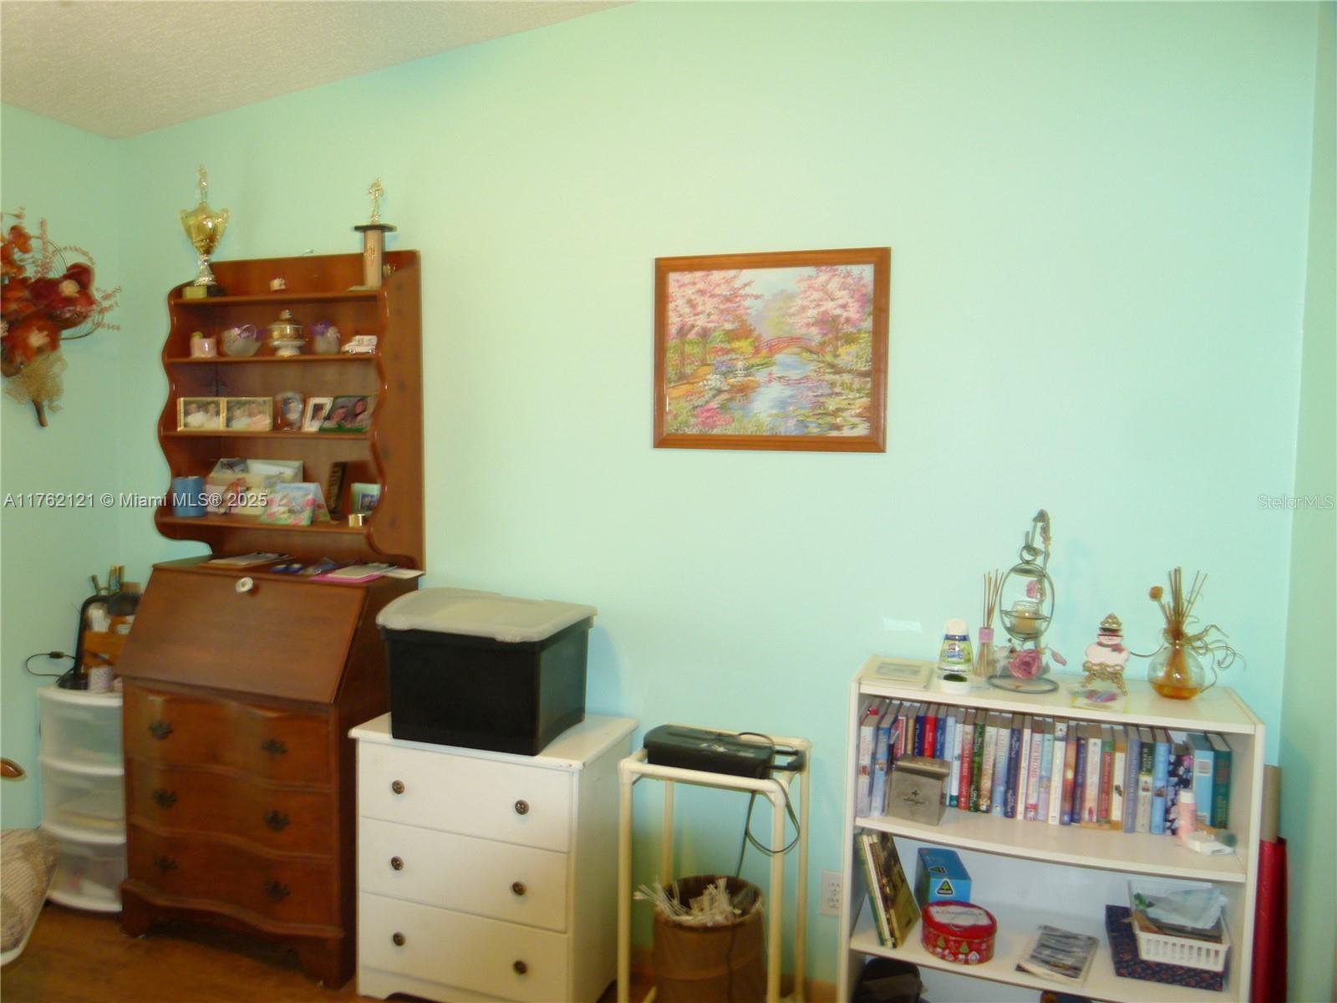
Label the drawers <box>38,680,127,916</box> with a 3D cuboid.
[{"bbox_3d":[-1.663,0.865,2.963,0.345,0.628,0.375,2,4,20],"label":"drawers"}]

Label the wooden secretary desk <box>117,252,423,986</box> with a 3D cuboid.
[{"bbox_3d":[-1.097,0.249,2.686,0.752,1.912,0.430,2,4,20],"label":"wooden secretary desk"}]

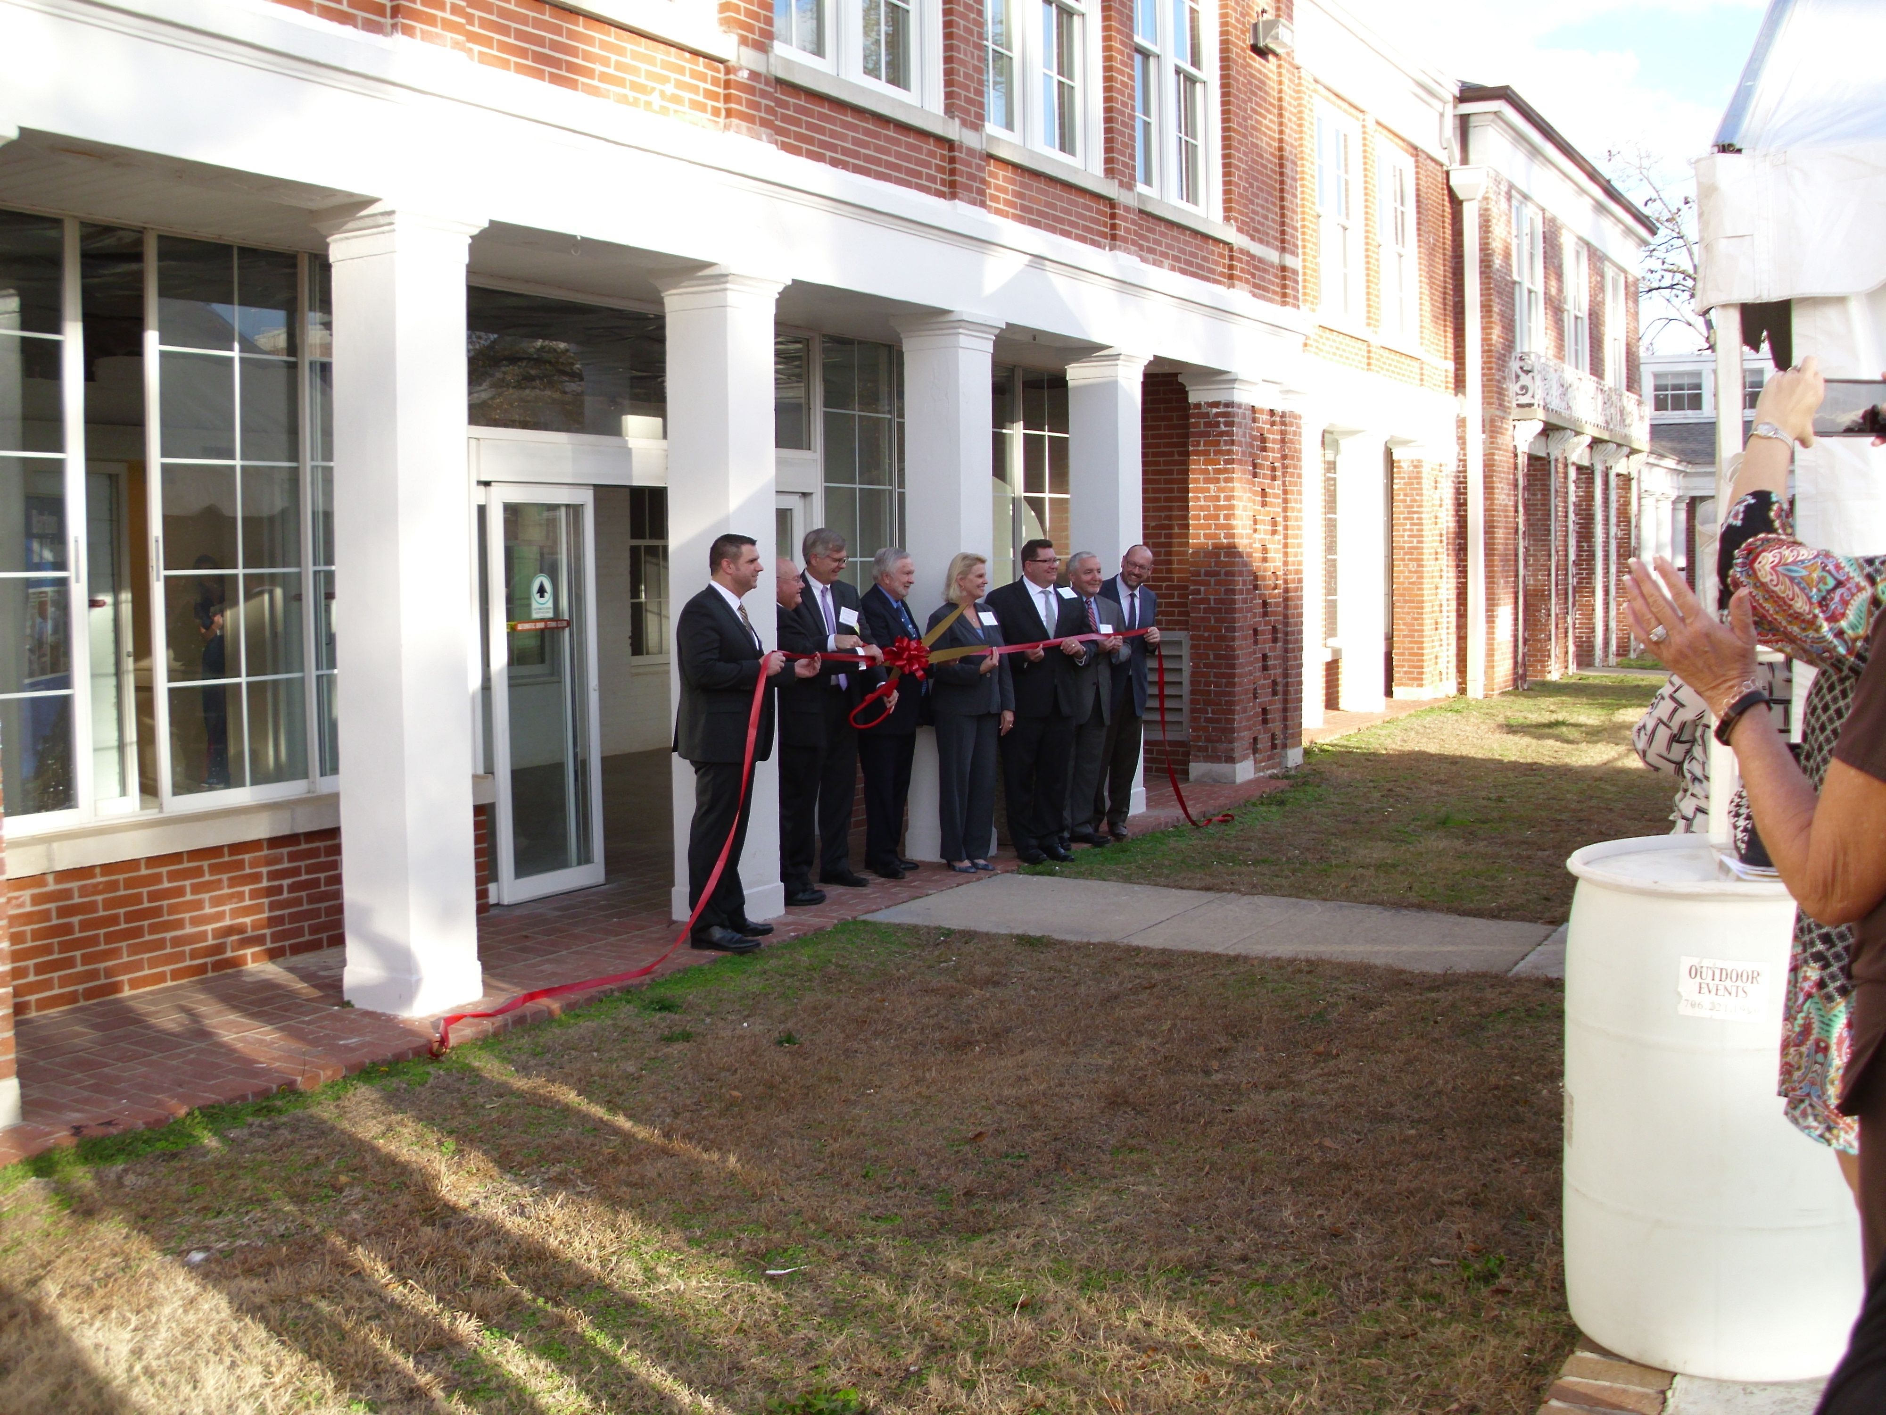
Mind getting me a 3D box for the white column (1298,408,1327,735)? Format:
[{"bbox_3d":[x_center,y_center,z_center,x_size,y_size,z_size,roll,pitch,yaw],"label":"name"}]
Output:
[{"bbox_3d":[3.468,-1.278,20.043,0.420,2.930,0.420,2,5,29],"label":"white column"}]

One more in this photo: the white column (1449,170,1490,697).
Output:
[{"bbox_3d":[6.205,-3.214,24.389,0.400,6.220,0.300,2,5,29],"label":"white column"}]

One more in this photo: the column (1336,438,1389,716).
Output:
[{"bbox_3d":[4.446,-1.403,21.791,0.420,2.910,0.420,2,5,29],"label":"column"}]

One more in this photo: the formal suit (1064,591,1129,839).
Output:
[{"bbox_3d":[0.904,0.036,12.274,0.360,1.480,0.520,4,6,45],"label":"formal suit"}]

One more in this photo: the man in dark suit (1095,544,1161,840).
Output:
[{"bbox_3d":[1.073,-0.113,12.620,0.510,1.755,0.370,-2,5,-27],"label":"man in dark suit"}]

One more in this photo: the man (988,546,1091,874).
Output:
[{"bbox_3d":[0.541,-0.045,11.613,0.380,1.800,0.580,4,6,45],"label":"man"}]

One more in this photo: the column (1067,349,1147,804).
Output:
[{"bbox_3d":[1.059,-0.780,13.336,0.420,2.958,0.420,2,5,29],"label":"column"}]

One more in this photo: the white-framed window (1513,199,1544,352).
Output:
[{"bbox_3d":[7.293,-5.319,25.902,0.150,1.949,1.639,2,5,29],"label":"white-framed window"}]

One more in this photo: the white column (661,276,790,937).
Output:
[{"bbox_3d":[-1.016,-0.495,9.674,0.450,2.980,0.460,2,5,29],"label":"white column"}]

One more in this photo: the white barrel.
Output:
[{"bbox_3d":[1.500,0.757,3.990,0.590,0.900,0.590,0,4,0],"label":"white barrel"}]

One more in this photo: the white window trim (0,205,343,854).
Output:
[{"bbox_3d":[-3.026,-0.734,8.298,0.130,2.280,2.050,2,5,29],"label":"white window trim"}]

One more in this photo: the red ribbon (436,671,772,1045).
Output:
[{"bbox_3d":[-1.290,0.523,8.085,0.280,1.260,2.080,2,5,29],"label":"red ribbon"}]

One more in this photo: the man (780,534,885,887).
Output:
[{"bbox_3d":[-0.557,0.001,10.640,0.560,1.840,0.420,-3,5,-35],"label":"man"}]

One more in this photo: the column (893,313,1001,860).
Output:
[{"bbox_3d":[0.034,-0.641,11.545,0.450,2.980,0.460,2,5,29],"label":"column"}]

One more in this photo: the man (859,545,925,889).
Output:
[{"bbox_3d":[-0.234,0.015,10.987,0.380,1.735,0.500,2,5,29],"label":"man"}]

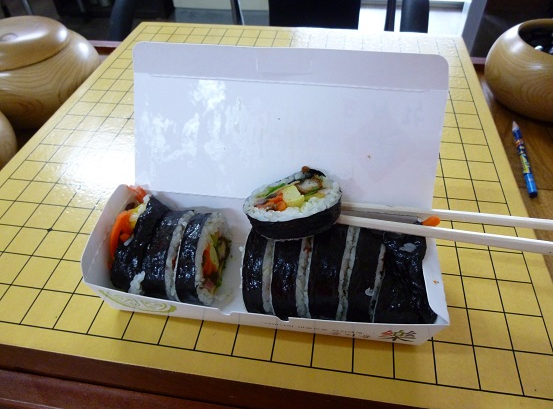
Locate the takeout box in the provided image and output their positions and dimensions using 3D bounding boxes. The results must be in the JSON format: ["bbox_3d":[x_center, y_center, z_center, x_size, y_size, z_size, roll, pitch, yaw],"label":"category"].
[{"bbox_3d":[-0.006,-0.007,0.233,0.198,0.113,0.127,5,47,7],"label":"takeout box"}]

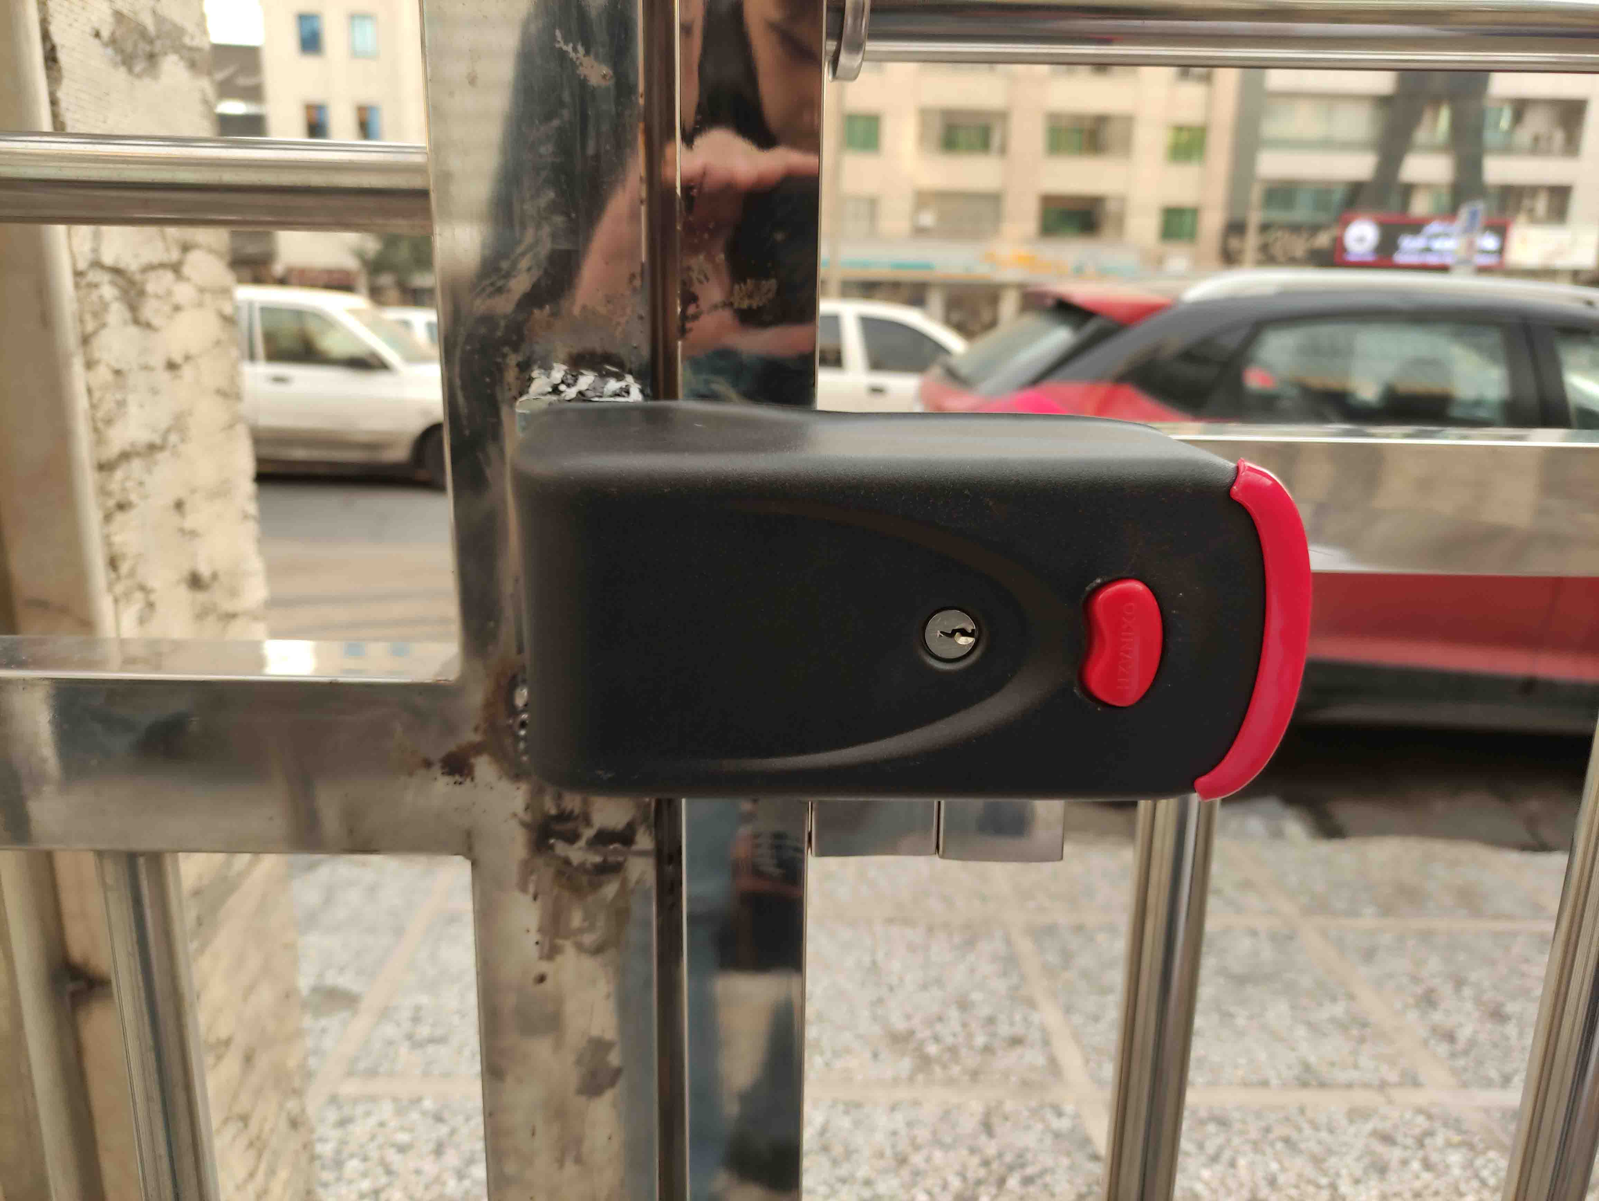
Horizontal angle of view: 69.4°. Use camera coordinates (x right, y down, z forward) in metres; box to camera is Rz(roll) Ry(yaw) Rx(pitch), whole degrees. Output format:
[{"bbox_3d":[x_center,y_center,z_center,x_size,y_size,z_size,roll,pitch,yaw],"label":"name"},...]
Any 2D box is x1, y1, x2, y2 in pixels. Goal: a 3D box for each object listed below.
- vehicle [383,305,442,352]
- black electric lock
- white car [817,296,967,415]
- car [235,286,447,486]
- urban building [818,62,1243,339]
[{"bbox_3d":[-5.603,-3.792,18.087,4.200,1.450,1.680,2,14,3],"label":"vehicle"},{"bbox_3d":[0.027,-0.003,0.309,0.190,0.092,0.063,1,14,-1],"label":"black electric lock"},{"bbox_3d":[0.508,-1.770,9.579,4.150,1.450,1.650,2,14,5],"label":"white car"},{"bbox_3d":[-3.728,-1.718,8.939,4.150,1.440,1.650,2,14,6],"label":"car"},{"bbox_3d":[9.269,-20.898,54.465,18.800,17.000,14.000,0,14,-5],"label":"urban building"}]

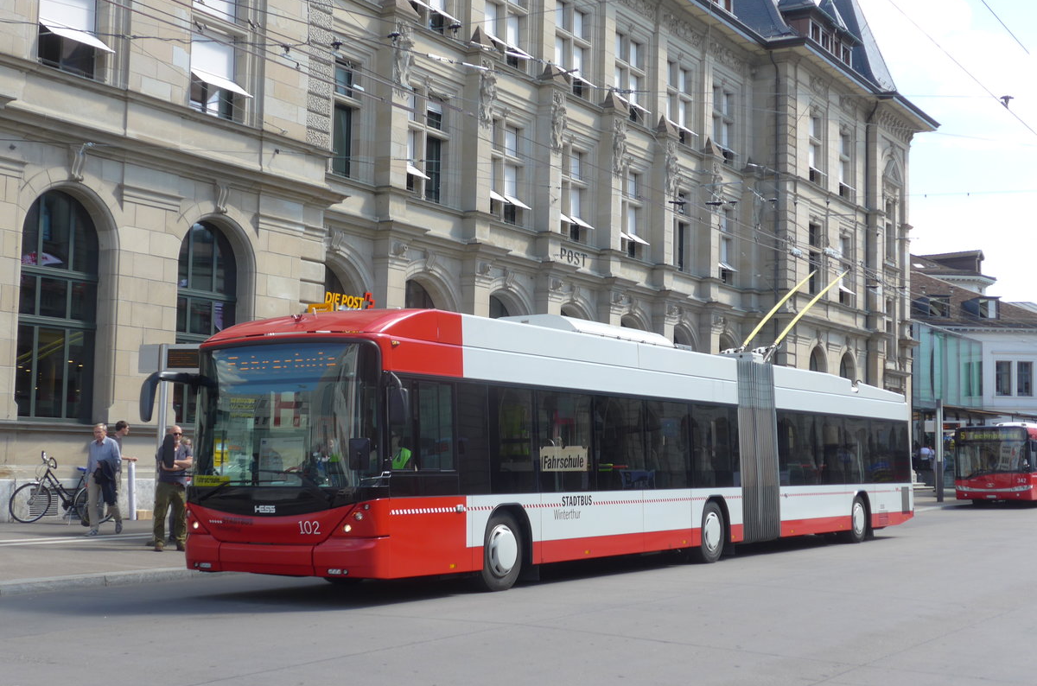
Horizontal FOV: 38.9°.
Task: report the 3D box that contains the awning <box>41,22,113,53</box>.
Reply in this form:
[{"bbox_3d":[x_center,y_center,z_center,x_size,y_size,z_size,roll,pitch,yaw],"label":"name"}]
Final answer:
[{"bbox_3d":[-8.037,-5.612,26.626,0.580,0.460,1.520,-2,-5,31],"label":"awning"}]

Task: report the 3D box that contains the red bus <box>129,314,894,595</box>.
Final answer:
[{"bbox_3d":[2.159,1.550,22.335,2.620,3.300,18.200,-2,-5,31],"label":"red bus"}]

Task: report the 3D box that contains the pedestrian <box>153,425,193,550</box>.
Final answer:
[{"bbox_3d":[-4.704,1.978,20.000,0.540,1.730,0.400,2,-5,-14],"label":"pedestrian"}]

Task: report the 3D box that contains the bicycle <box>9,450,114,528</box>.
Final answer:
[{"bbox_3d":[-7.724,2.438,24.800,1.780,1.200,0.600,2,-5,-7],"label":"bicycle"}]

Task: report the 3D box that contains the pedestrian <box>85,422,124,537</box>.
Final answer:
[{"bbox_3d":[-6.358,2.100,22.500,0.530,1.740,0.620,-1,-5,28],"label":"pedestrian"}]

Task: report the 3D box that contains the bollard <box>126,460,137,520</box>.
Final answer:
[{"bbox_3d":[-7.000,2.678,26.600,0.150,1.080,0.150,-2,-5,31],"label":"bollard"}]

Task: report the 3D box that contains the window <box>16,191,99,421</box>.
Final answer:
[{"bbox_3d":[-8.404,-0.698,26.433,0.300,4.220,2.200,-2,-5,31],"label":"window"}]

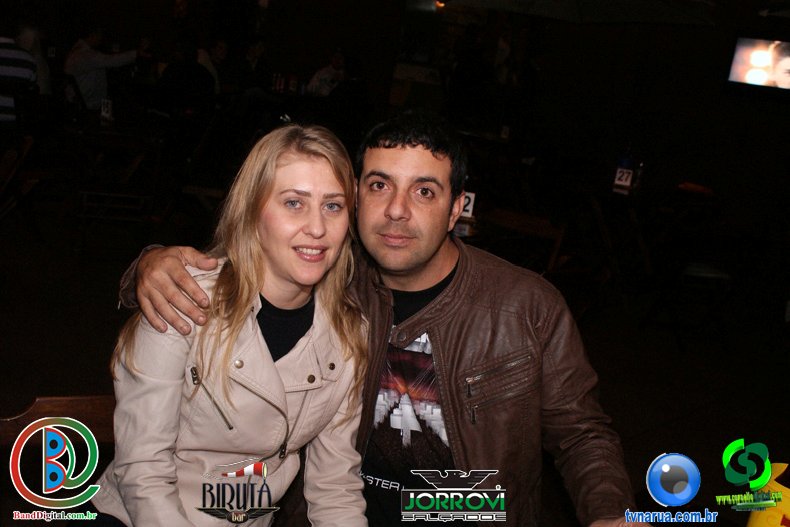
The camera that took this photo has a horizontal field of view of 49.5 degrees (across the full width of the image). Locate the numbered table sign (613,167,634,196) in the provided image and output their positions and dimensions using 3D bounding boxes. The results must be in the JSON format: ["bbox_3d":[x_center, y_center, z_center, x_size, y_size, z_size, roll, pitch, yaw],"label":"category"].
[{"bbox_3d":[1.374,-0.496,5.150,0.100,0.150,0.060,11,14,19],"label":"numbered table sign"}]

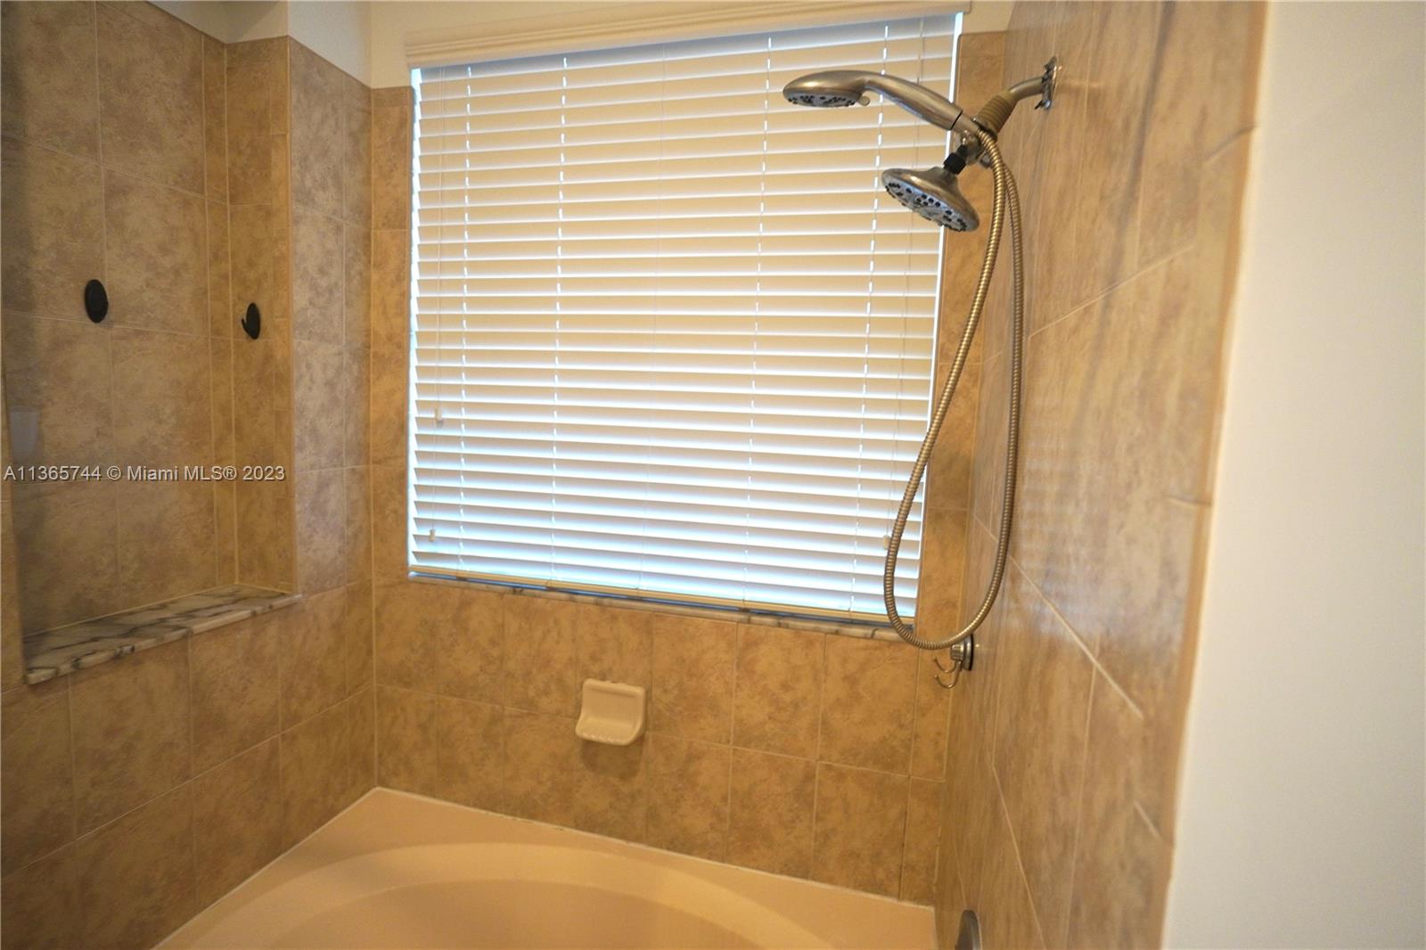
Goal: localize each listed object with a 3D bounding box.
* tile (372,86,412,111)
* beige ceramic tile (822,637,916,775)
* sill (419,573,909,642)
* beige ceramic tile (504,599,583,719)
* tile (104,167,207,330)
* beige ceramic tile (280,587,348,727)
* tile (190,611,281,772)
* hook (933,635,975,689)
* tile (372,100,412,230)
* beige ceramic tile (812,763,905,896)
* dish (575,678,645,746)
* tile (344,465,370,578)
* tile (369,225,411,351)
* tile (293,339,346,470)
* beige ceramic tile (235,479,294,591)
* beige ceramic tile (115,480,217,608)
[{"bbox_3d":[-0.809,-0.949,1.594,0.121,0.044,0.010,4,6,15],"label":"tile"},{"bbox_3d":[0.353,0.522,1.444,0.201,0.304,0.010,4,5,14],"label":"beige ceramic tile"},{"bbox_3d":[-0.185,0.309,1.574,1.290,0.026,0.090,4,6,15],"label":"sill"},{"bbox_3d":[-0.443,0.463,1.629,0.203,0.302,0.010,4,6,15],"label":"beige ceramic tile"},{"bbox_3d":[-1.191,-0.465,1.363,0.010,0.306,0.197,4,5,14],"label":"tile"},{"bbox_3d":[-0.994,0.450,1.577,0.010,0.303,0.194,4,5,14],"label":"beige ceramic tile"},{"bbox_3d":[-1.042,0.464,1.387,0.010,0.302,0.196,4,6,15],"label":"tile"},{"bbox_3d":[0.443,0.342,1.172,0.070,0.102,0.067,4,5,14],"label":"hook"},{"bbox_3d":[-0.817,-0.777,1.612,0.121,0.297,0.010,4,6,15],"label":"tile"},{"bbox_3d":[0.340,0.824,1.472,0.201,0.298,0.010,4,5,14],"label":"beige ceramic tile"},{"bbox_3d":[-0.256,0.583,1.560,0.160,0.128,0.074,4,5,14],"label":"dish"},{"bbox_3d":[-0.945,0.133,1.689,0.010,0.306,0.090,4,5,14],"label":"tile"},{"bbox_3d":[-0.835,-0.477,1.646,0.121,0.302,0.010,4,6,15],"label":"tile"},{"bbox_3d":[-0.961,-0.167,1.544,0.010,0.308,0.145,4,5,14],"label":"tile"},{"bbox_3d":[-1.089,0.135,1.545,0.188,0.279,0.010,4,6,15],"label":"beige ceramic tile"},{"bbox_3d":[-1.217,0.139,1.419,0.010,0.278,0.197,4,5,14],"label":"beige ceramic tile"}]

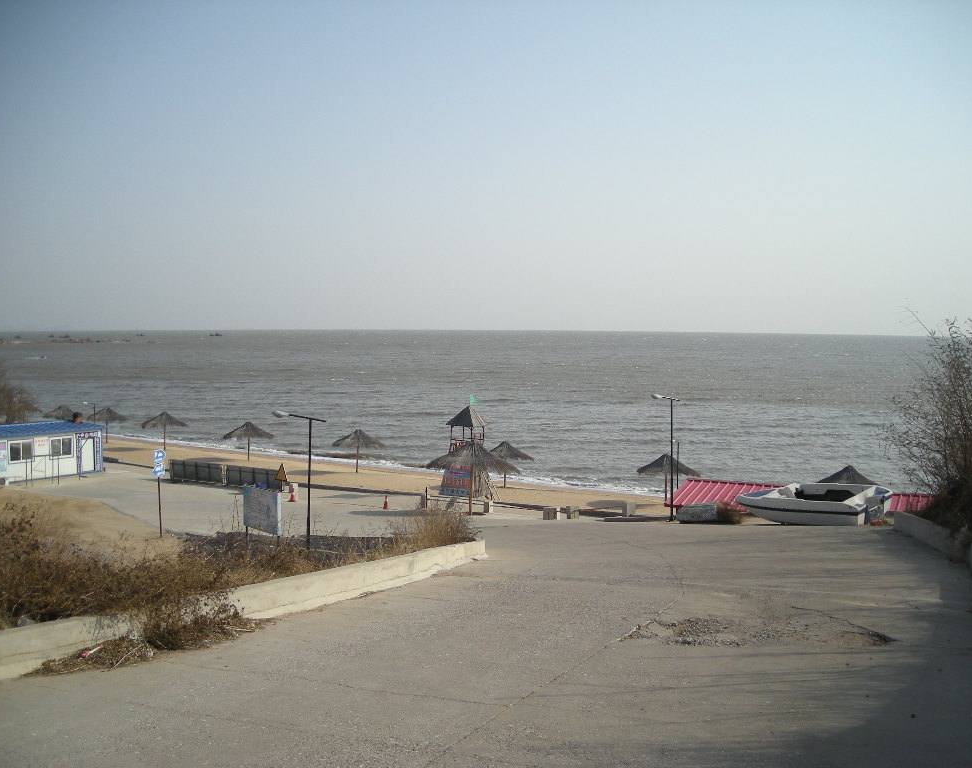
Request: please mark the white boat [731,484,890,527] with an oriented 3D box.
[{"bbox_3d":[11.000,4.170,36.000,5.300,0.950,2.050,3,4,45],"label":"white boat"}]

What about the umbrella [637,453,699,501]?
[{"bbox_3d":[9.910,5.160,56.900,3.480,2.670,3.480,0,3,0],"label":"umbrella"}]

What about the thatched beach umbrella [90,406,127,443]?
[{"bbox_3d":[-31.510,3.450,86.060,3.410,2.920,3.410,0,3,0],"label":"thatched beach umbrella"}]

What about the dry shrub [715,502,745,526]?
[{"bbox_3d":[9.948,5.291,42.300,1.150,0.920,1.000,0,3,0],"label":"dry shrub"}]

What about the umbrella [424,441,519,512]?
[{"bbox_3d":[-0.520,3.580,38.900,3.500,2.760,3.500,0,3,0],"label":"umbrella"}]

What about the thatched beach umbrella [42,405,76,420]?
[{"bbox_3d":[-40.822,3.655,100.086,3.800,3.200,3.800,0,3,0],"label":"thatched beach umbrella"}]

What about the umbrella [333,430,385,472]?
[{"bbox_3d":[-9.304,4.915,75.586,3.800,3.200,3.800,0,3,0],"label":"umbrella"}]

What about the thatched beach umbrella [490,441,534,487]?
[{"bbox_3d":[1.160,4.790,61.330,3.500,2.760,3.500,0,3,0],"label":"thatched beach umbrella"}]

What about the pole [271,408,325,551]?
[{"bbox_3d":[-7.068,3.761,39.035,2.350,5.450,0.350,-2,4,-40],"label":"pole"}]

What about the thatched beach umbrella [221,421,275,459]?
[{"bbox_3d":[-16.720,4.060,73.000,3.540,2.760,3.540,0,3,0],"label":"thatched beach umbrella"}]

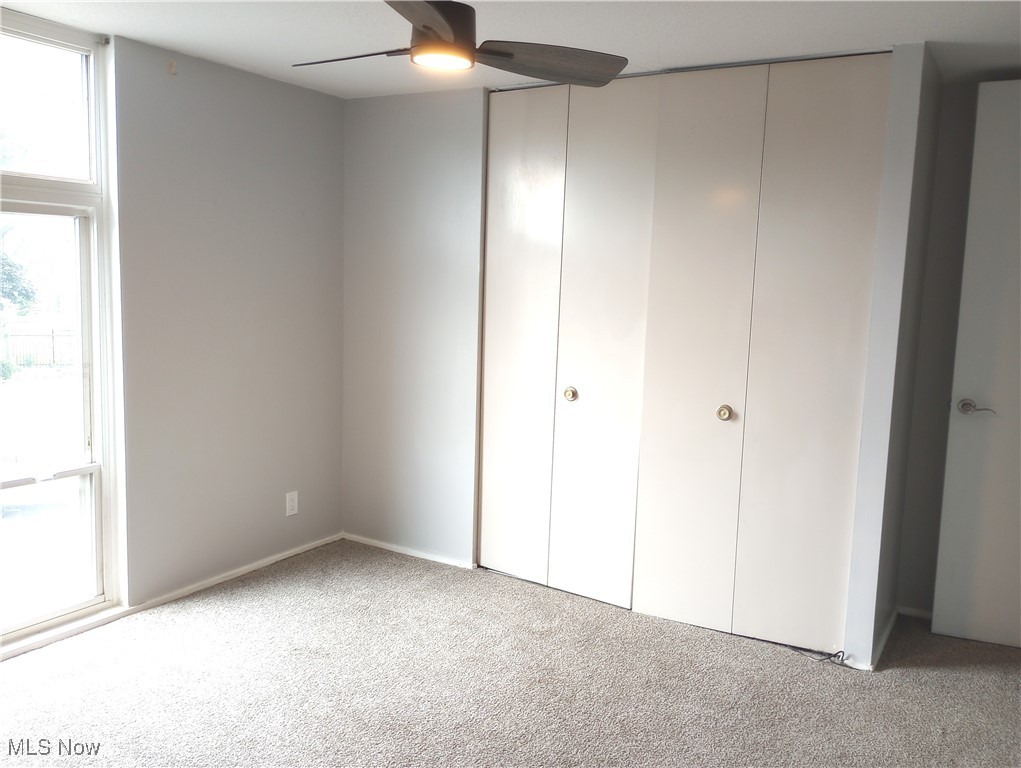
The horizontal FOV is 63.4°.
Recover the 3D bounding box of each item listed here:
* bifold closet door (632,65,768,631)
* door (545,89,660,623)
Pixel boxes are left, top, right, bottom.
[{"bbox_3d":[0.809,-0.115,3.573,0.455,2.380,0.038,7,9,32],"label":"bifold closet door"},{"bbox_3d":[0.425,-0.160,3.817,0.447,2.380,0.038,7,9,32],"label":"door"}]

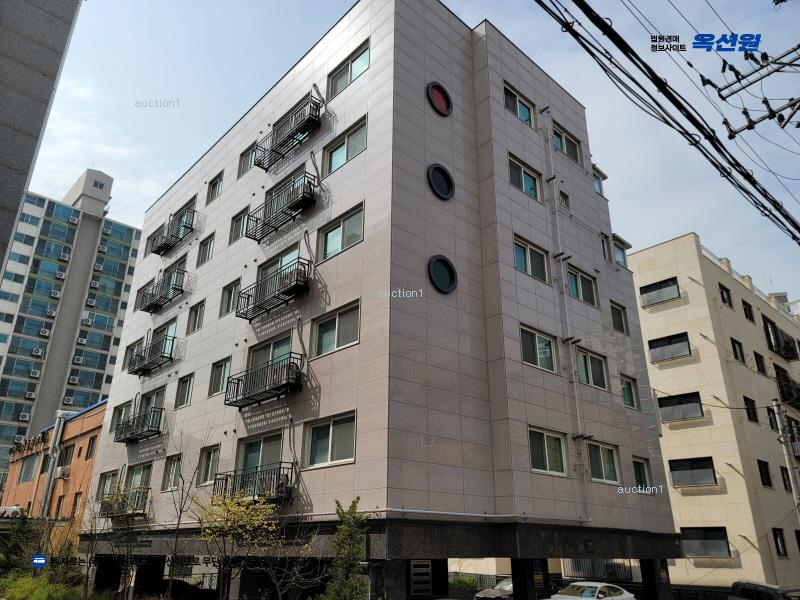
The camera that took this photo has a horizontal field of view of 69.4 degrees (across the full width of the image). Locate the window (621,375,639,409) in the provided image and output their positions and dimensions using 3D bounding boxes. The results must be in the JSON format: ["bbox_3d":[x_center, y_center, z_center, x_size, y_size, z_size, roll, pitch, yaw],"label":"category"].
[{"bbox_3d":[7.612,3.101,19.273,1.012,1.052,0.150,20,-30,-39],"label":"window"}]

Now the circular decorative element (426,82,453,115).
[{"bbox_3d":[1.210,-6.029,17.367,1.103,1.103,0.150,20,-30,-39],"label":"circular decorative element"}]

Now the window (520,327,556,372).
[{"bbox_3d":[3.949,1.420,16.347,1.744,1.168,0.150,20,-29,-39],"label":"window"}]

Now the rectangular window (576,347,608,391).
[{"bbox_3d":[5.970,2.204,17.986,1.755,1.128,0.150,20,-28,-39],"label":"rectangular window"}]

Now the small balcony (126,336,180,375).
[{"bbox_3d":[-10.270,2.270,23.943,0.493,0.881,3.490,20,-29,-39],"label":"small balcony"}]

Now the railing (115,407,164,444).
[{"bbox_3d":[-10.153,4.921,22.472,0.462,0.894,3.507,20,-28,-39],"label":"railing"}]

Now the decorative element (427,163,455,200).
[{"bbox_3d":[1.159,-3.285,16.164,1.109,1.109,0.150,20,-30,-39],"label":"decorative element"}]

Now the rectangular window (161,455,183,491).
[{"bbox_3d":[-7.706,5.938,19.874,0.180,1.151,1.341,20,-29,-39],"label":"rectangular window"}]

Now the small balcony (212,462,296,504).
[{"bbox_3d":[-3.937,4.969,15.366,0.461,0.883,3.407,20,-29,-39],"label":"small balcony"}]

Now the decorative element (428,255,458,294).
[{"bbox_3d":[1.102,-0.641,15.106,1.084,1.084,0.160,20,-29,-39],"label":"decorative element"}]

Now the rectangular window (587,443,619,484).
[{"bbox_3d":[5.905,4.768,16.848,1.665,1.110,0.150,20,-30,-39],"label":"rectangular window"}]

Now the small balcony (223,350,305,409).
[{"bbox_3d":[-3.845,2.307,16.245,0.462,0.893,3.403,20,-28,-39],"label":"small balcony"}]

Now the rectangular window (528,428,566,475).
[{"bbox_3d":[3.867,4.009,15.181,1.758,1.113,0.150,20,-28,-39],"label":"rectangular window"}]

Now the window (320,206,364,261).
[{"bbox_3d":[-1.591,-1.776,16.038,0.180,1.189,2.171,20,-29,-39],"label":"window"}]

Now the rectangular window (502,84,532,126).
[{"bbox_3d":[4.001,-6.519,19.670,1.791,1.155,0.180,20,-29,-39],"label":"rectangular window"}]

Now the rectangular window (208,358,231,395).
[{"bbox_3d":[-5.819,2.569,18.930,0.150,1.171,1.279,20,-28,-39],"label":"rectangular window"}]

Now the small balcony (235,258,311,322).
[{"bbox_3d":[-3.877,-0.261,17.490,0.461,0.906,3.407,20,-29,-39],"label":"small balcony"}]

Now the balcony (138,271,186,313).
[{"bbox_3d":[-10.256,-0.351,25.046,0.493,0.881,3.466,20,-29,-39],"label":"balcony"}]

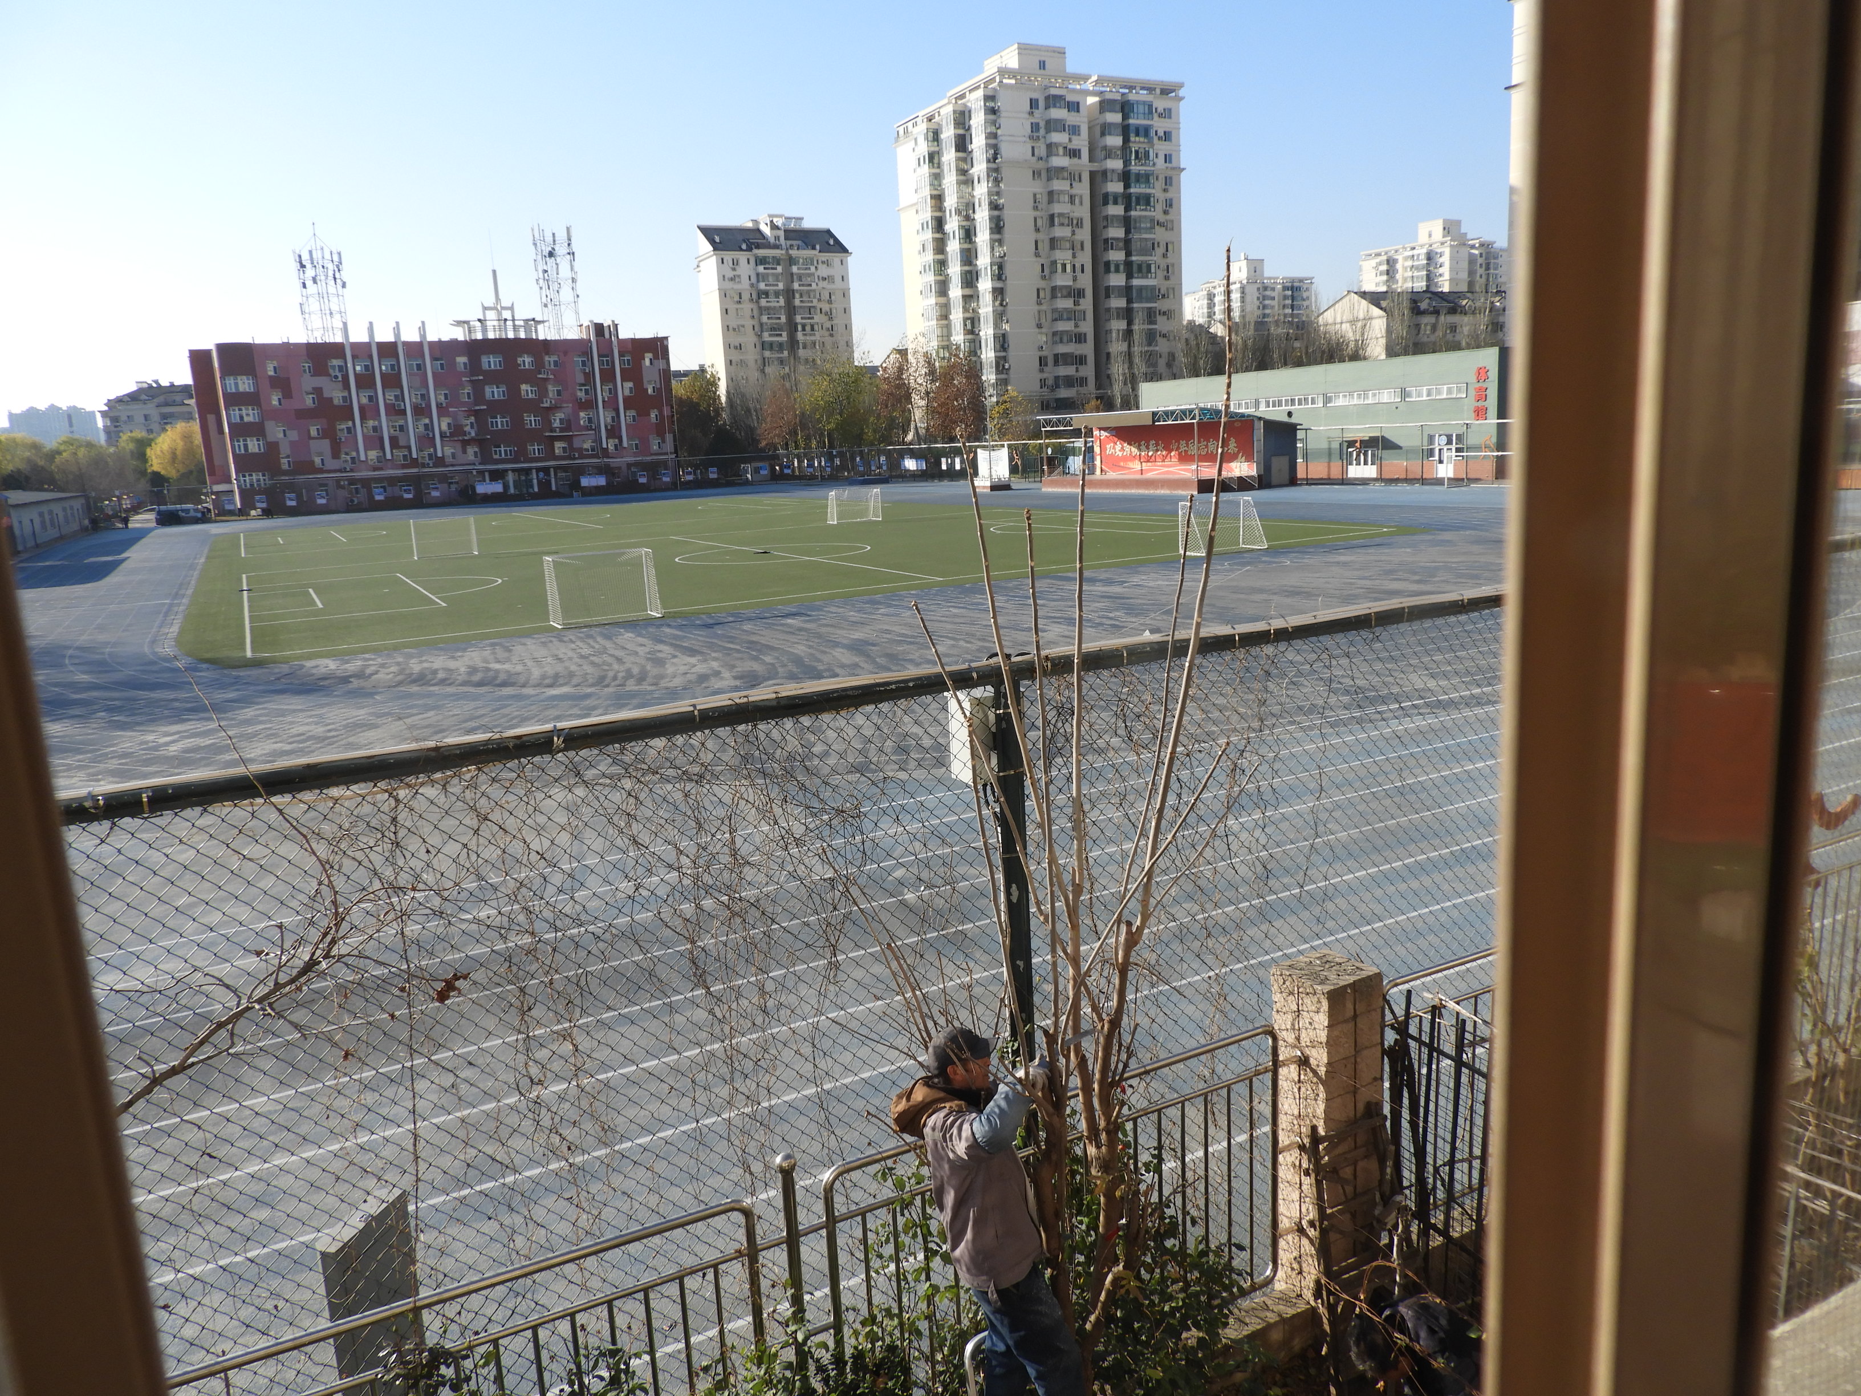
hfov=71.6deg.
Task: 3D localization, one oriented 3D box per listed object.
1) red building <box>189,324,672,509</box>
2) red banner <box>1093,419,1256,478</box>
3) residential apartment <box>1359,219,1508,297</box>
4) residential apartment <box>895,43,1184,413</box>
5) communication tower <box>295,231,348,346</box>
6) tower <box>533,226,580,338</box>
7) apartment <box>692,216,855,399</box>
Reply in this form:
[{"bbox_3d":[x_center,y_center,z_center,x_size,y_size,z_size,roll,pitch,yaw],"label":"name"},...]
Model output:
[{"bbox_3d":[-62.580,-35.880,166.030,54.700,21.000,17.000,-8,13,-24],"label":"red building"},{"bbox_3d":[20.470,-21.300,111.060,0.120,4.240,22.390,-8,13,-25],"label":"red banner"},{"bbox_3d":[147.370,-105.190,375.060,34.000,53.500,27.000,-11,14,-36],"label":"residential apartment"},{"bbox_3d":[15.520,-60.110,185.980,27.500,53.000,32.000,-8,13,-24],"label":"residential apartment"},{"bbox_3d":[-74.280,-49.890,157.390,5.100,14.580,5.100,-8,13,-24],"label":"communication tower"},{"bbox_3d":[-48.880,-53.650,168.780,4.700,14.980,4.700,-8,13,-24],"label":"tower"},{"bbox_3d":[-28.350,-63.660,236.830,25.200,44.000,14.000,-8,13,-26],"label":"apartment"}]

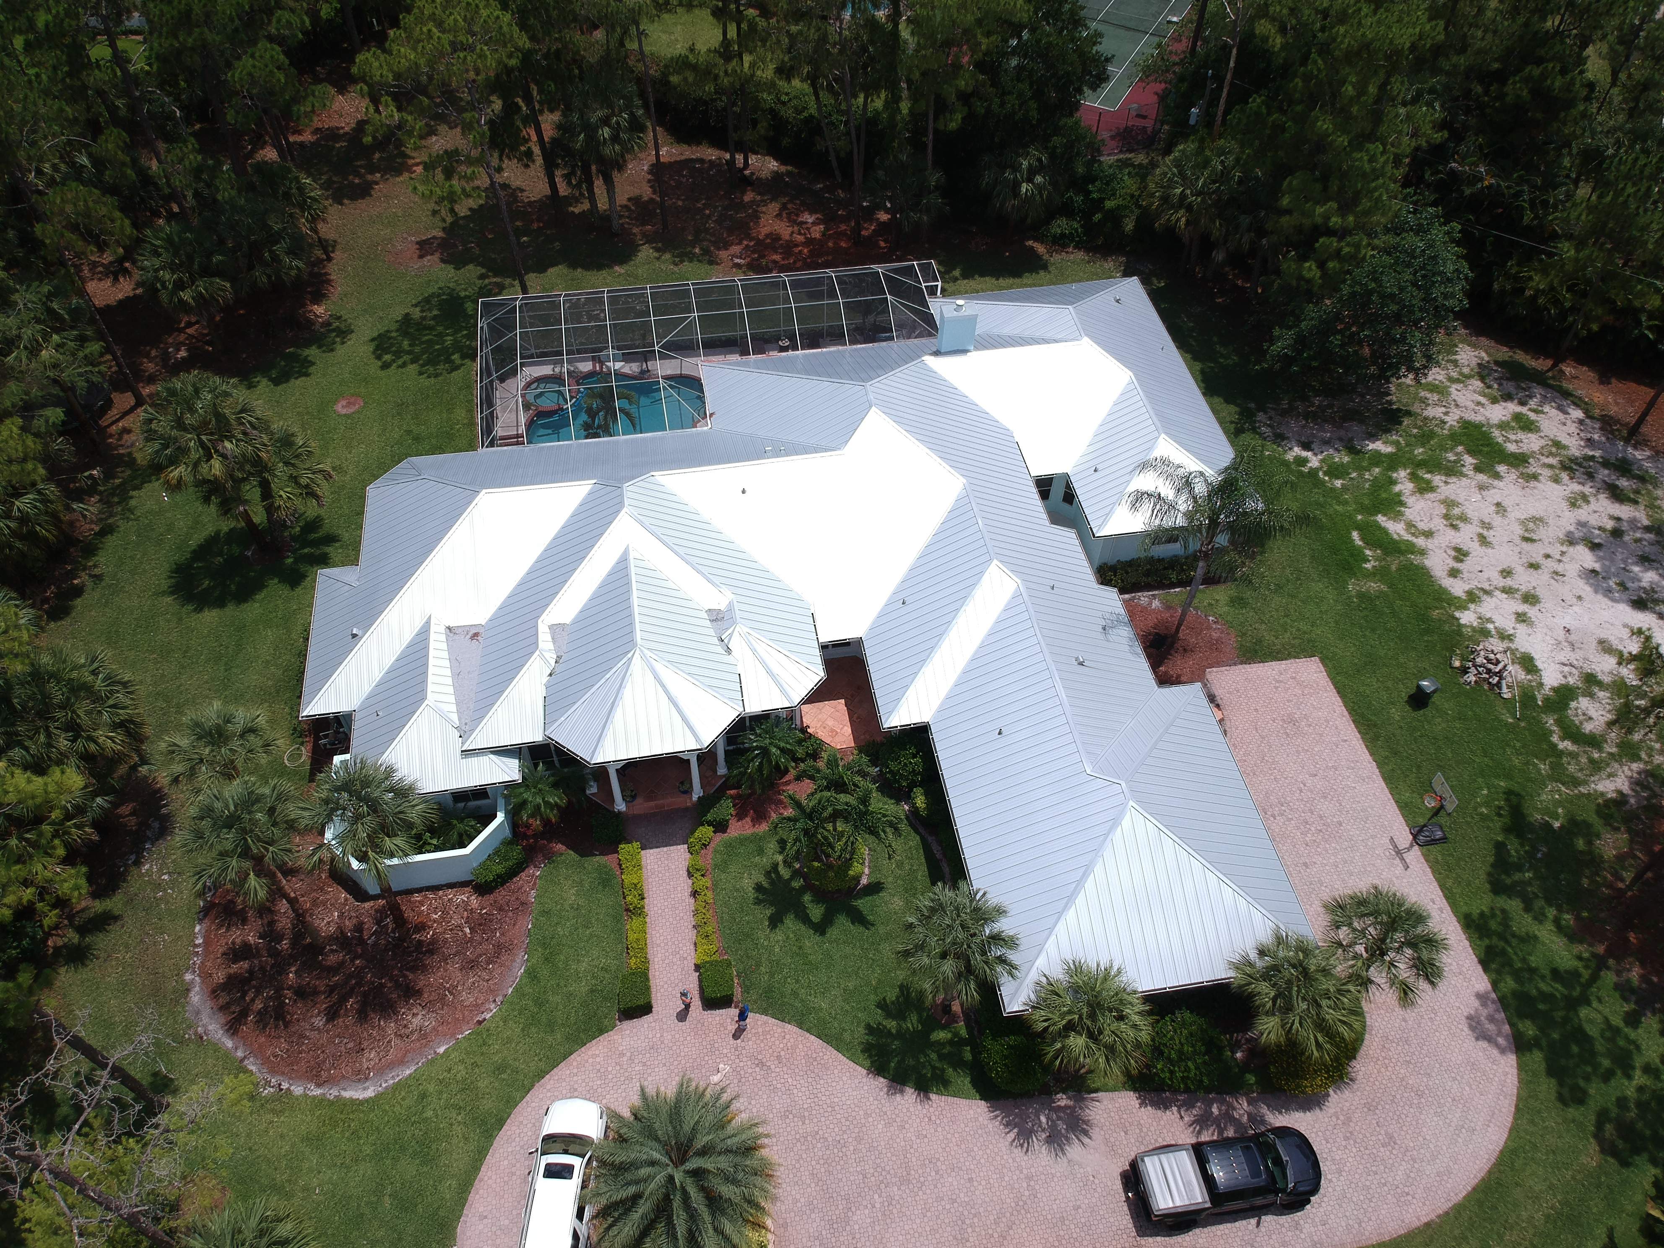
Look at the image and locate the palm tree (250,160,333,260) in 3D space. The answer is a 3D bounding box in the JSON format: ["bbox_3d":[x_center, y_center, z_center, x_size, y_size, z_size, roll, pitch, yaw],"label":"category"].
[{"bbox_3d":[-28.723,-22.222,65.735,4.200,5.500,4.200,-7,51,-6],"label":"palm tree"}]

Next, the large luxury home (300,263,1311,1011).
[{"bbox_3d":[-0.912,-3.109,49.340,39.800,7.400,40.000,-7,51,-6],"label":"large luxury home"}]

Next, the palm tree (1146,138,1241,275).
[{"bbox_3d":[19.675,-22.912,66.687,5.125,7.406,5.433,-7,51,-7],"label":"palm tree"}]

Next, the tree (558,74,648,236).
[{"bbox_3d":[-12.448,-25.668,66.990,4.883,9.342,5.051,-7,51,-7],"label":"tree"}]

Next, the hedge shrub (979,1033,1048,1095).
[{"bbox_3d":[5.978,14.450,39.487,2.220,1.776,2.055,1,51,-1],"label":"hedge shrub"}]

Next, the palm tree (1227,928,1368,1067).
[{"bbox_3d":[14.217,12.460,38.189,3.955,6.582,4.039,-7,51,-7],"label":"palm tree"}]

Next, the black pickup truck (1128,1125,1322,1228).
[{"bbox_3d":[12.139,16.811,36.836,5.850,1.920,2.080,-7,51,-6],"label":"black pickup truck"}]

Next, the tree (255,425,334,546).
[{"bbox_3d":[-22.944,-5.486,51.541,4.000,6.500,3.900,-7,51,-6],"label":"tree"}]

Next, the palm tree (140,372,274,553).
[{"bbox_3d":[-25.509,-6.114,50.867,4.753,9.120,5.492,-7,51,-7],"label":"palm tree"}]

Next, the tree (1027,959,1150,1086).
[{"bbox_3d":[7.771,13.049,37.798,3.812,6.225,3.781,-7,51,-7],"label":"tree"}]

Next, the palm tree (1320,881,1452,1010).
[{"bbox_3d":[16.992,11.291,38.711,3.618,7.347,3.744,-7,51,-7],"label":"palm tree"}]

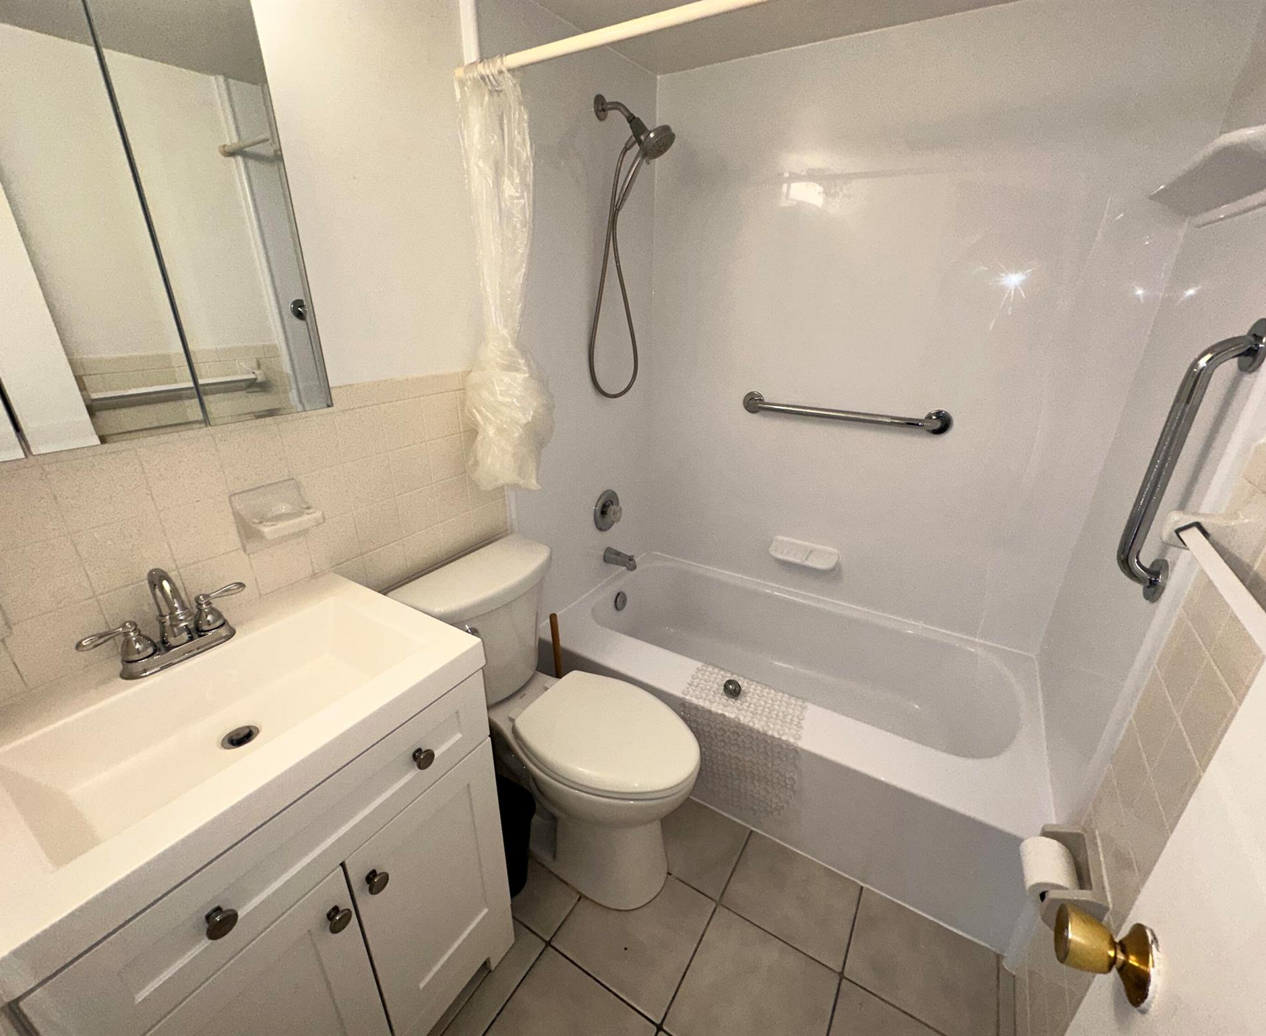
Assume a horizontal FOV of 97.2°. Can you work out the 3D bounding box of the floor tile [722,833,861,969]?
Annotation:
[{"bbox_3d":[0.412,0.980,1.448,0.304,0.010,0.242,13,26,29],"label":"floor tile"}]

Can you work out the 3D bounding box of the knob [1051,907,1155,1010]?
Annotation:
[{"bbox_3d":[0.405,0.374,0.487,0.063,0.065,0.065,13,26,29],"label":"knob"}]

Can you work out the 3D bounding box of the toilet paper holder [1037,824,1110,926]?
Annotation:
[{"bbox_3d":[0.758,0.629,0.977,0.078,0.115,0.167,13,25,29],"label":"toilet paper holder"}]

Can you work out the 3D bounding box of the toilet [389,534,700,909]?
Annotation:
[{"bbox_3d":[-0.173,0.548,1.478,0.765,0.745,0.430,13,25,29],"label":"toilet"}]

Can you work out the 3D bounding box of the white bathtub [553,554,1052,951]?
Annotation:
[{"bbox_3d":[0.475,0.587,1.913,1.475,0.362,0.805,13,25,29],"label":"white bathtub"}]

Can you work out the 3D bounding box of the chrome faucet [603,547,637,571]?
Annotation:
[{"bbox_3d":[-0.043,0.168,2.195,0.138,0.075,0.060,13,25,29],"label":"chrome faucet"}]

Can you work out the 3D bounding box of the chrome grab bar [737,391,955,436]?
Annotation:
[{"bbox_3d":[0.679,-0.348,1.867,0.685,0.076,0.078,13,25,29],"label":"chrome grab bar"}]

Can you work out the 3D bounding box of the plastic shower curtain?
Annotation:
[{"bbox_3d":[-0.316,-0.509,1.330,0.215,0.990,0.180,13,26,29],"label":"plastic shower curtain"}]

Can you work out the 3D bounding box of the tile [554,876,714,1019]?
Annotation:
[{"bbox_3d":[0.008,1.006,1.383,0.305,0.010,0.306,13,26,29],"label":"tile"}]

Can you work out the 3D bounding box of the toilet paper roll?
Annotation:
[{"bbox_3d":[0.740,0.631,0.997,0.084,0.084,0.102,13,26,29],"label":"toilet paper roll"}]

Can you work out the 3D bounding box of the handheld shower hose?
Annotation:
[{"bbox_3d":[-0.005,-0.808,1.737,0.250,0.885,0.210,13,25,29],"label":"handheld shower hose"}]

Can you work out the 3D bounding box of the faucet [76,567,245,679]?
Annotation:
[{"bbox_3d":[-0.749,0.157,0.912,0.130,0.170,0.237,13,26,29],"label":"faucet"}]

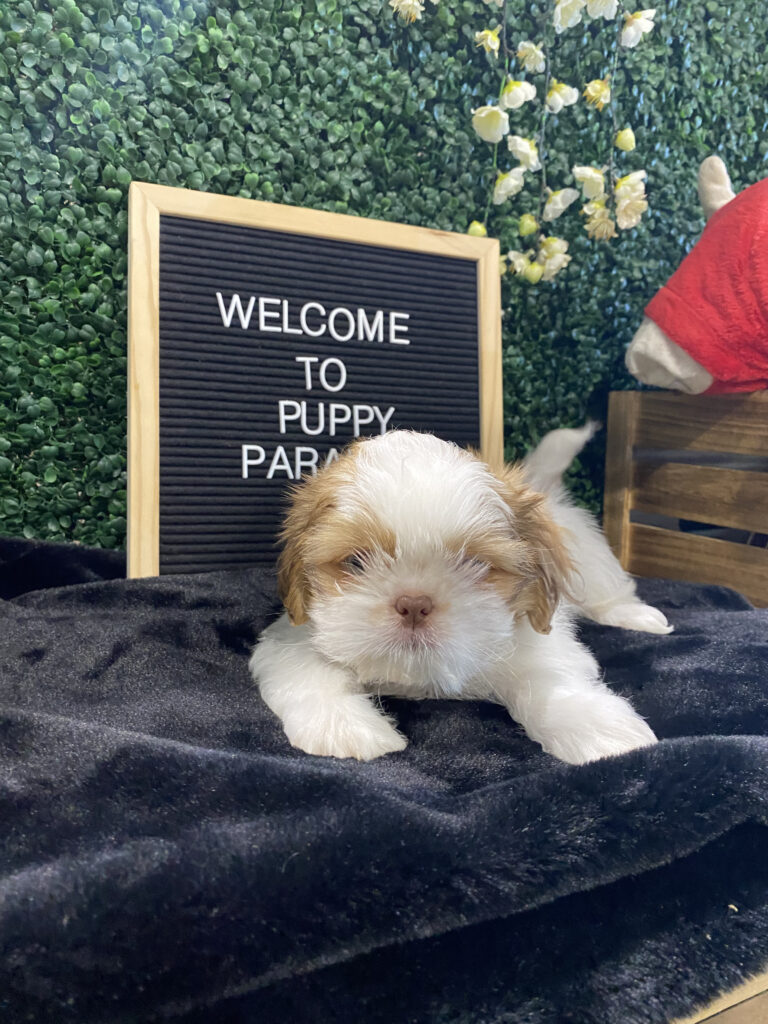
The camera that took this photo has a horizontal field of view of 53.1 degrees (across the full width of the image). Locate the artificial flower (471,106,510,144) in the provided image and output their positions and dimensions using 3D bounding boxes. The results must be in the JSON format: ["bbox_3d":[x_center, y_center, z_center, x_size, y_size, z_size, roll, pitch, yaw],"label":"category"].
[{"bbox_3d":[0.090,-0.328,0.650,0.032,0.032,0.026,3,9,18],"label":"artificial flower"}]

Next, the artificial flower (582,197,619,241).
[{"bbox_3d":[0.186,-0.251,0.660,0.029,0.032,0.026,1,5,-12],"label":"artificial flower"}]

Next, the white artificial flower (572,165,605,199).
[{"bbox_3d":[0.183,-0.296,0.690,0.027,0.030,0.029,-8,12,-44],"label":"white artificial flower"}]

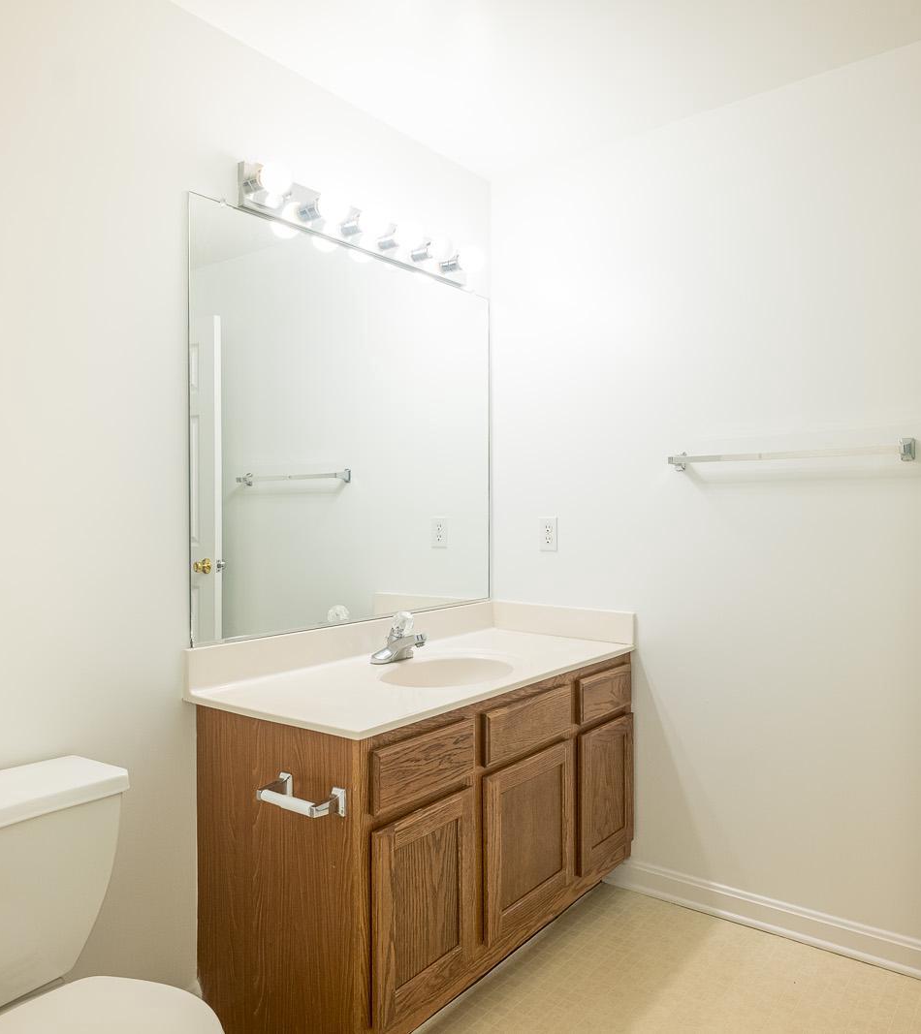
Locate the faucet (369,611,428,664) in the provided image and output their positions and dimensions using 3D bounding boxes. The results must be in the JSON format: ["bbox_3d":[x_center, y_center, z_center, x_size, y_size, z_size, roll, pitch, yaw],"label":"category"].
[{"bbox_3d":[-0.158,0.341,2.208,0.158,0.140,0.157,0,0,38],"label":"faucet"}]

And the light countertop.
[{"bbox_3d":[-0.041,0.416,2.138,0.570,0.020,1.240,0,0,38],"label":"light countertop"}]

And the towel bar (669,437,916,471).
[{"bbox_3d":[0.891,-0.169,2.148,0.636,0.057,0.073,0,0,38],"label":"towel bar"}]

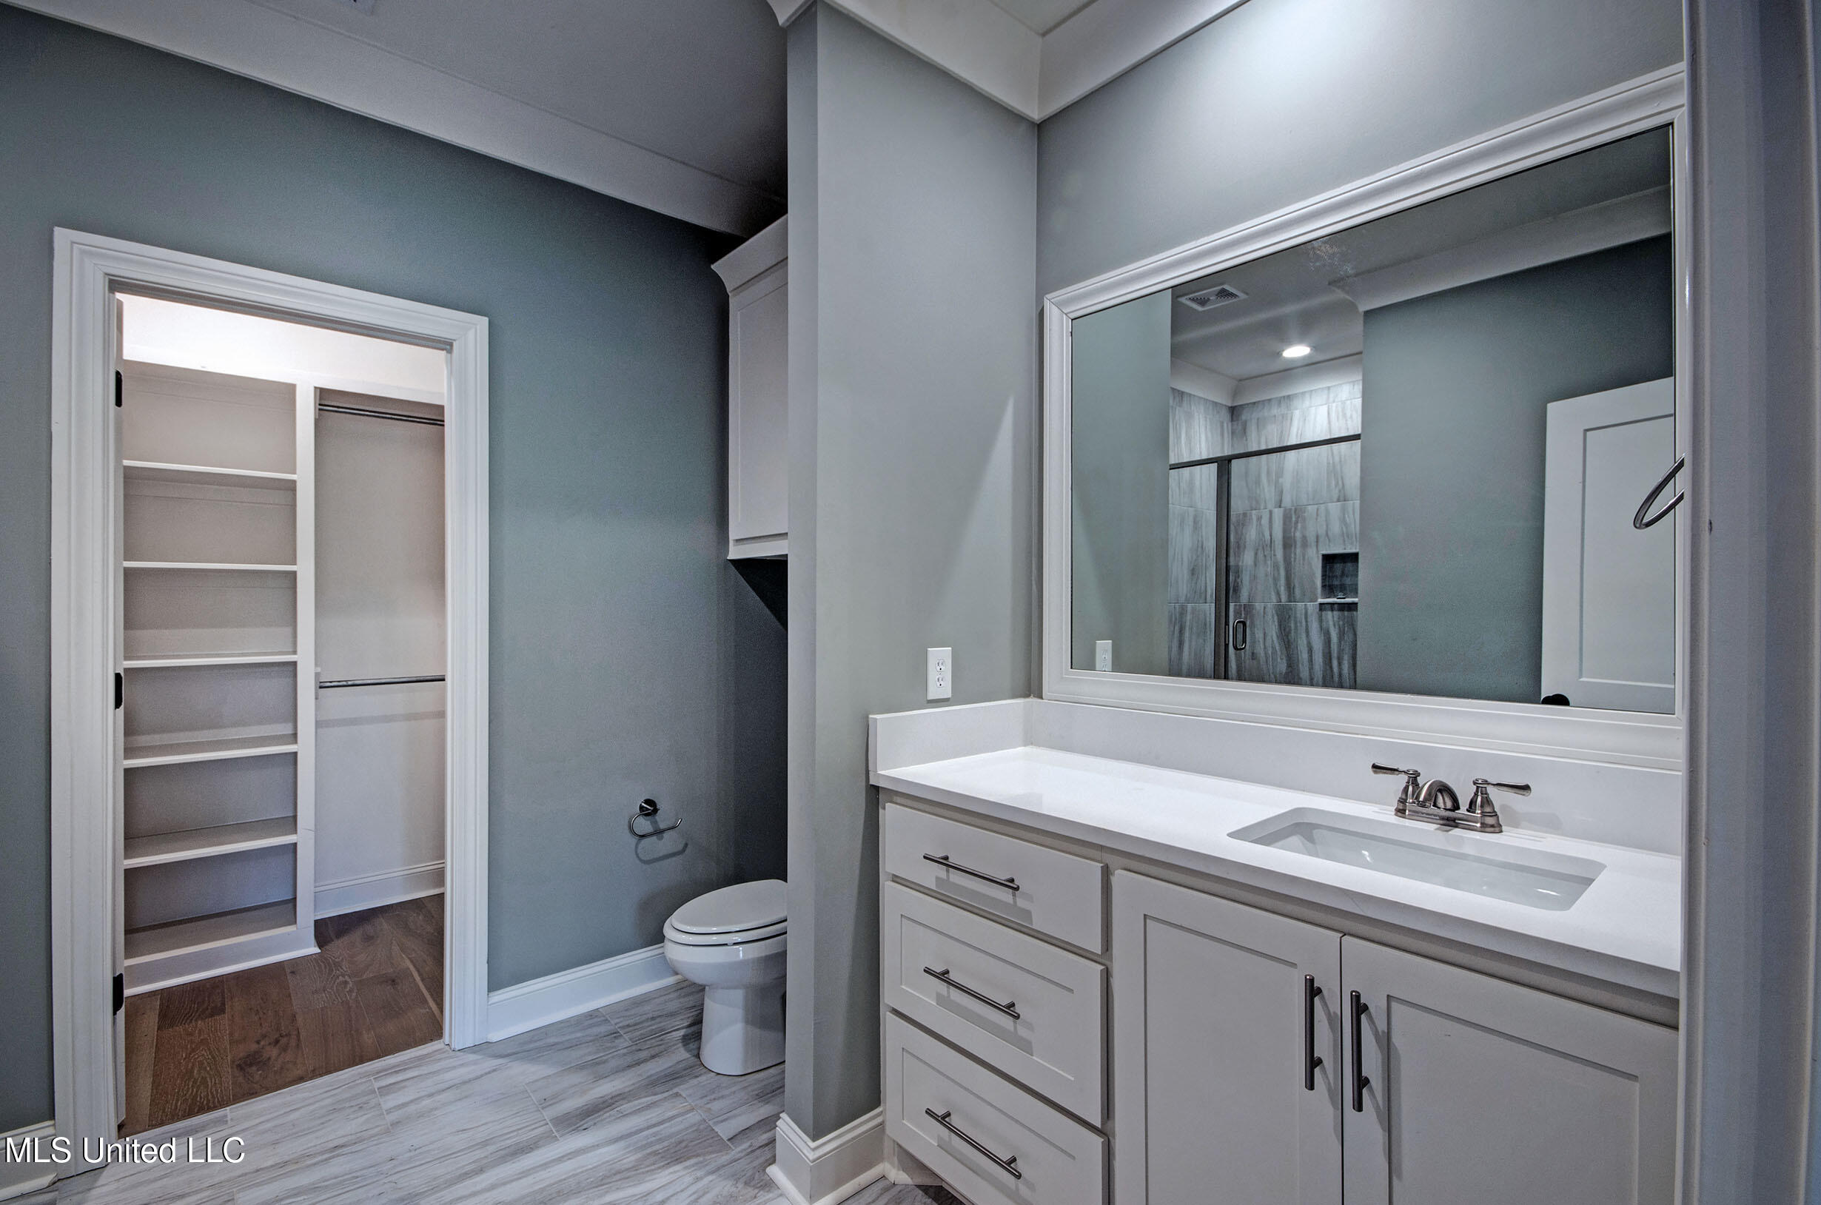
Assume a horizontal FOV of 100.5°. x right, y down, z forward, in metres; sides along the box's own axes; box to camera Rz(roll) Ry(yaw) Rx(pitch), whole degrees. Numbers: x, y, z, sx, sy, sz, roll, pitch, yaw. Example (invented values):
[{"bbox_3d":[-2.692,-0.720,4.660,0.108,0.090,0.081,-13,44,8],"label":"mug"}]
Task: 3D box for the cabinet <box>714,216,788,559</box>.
[{"bbox_3d":[-0.242,-0.690,2.480,0.330,1.065,1.040,0,0,-41],"label":"cabinet"}]

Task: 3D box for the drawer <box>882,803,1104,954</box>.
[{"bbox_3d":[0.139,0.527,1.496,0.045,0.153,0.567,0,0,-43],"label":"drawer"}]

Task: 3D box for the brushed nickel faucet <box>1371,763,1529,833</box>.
[{"bbox_3d":[0.884,0.338,1.272,0.175,0.090,0.227,0,0,-43],"label":"brushed nickel faucet"}]

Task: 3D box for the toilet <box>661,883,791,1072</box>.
[{"bbox_3d":[-0.393,0.930,2.274,0.740,0.740,0.430,0,0,-41],"label":"toilet"}]

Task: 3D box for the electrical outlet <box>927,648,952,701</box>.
[{"bbox_3d":[0.079,0.176,1.845,0.079,0.124,0.010,0,0,-40],"label":"electrical outlet"}]

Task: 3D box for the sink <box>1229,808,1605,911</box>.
[{"bbox_3d":[0.758,0.455,1.166,0.280,0.150,0.450,0,0,-43],"label":"sink"}]

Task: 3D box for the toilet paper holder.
[{"bbox_3d":[-0.858,0.729,2.559,0.180,0.118,0.080,0,0,-40],"label":"toilet paper holder"}]

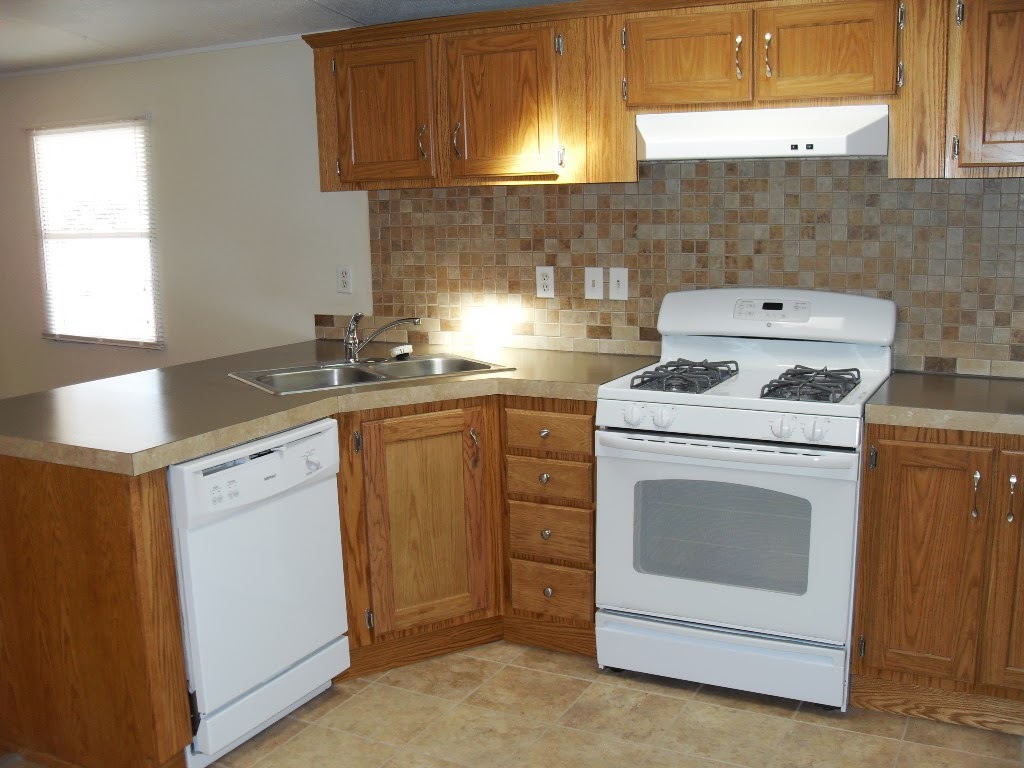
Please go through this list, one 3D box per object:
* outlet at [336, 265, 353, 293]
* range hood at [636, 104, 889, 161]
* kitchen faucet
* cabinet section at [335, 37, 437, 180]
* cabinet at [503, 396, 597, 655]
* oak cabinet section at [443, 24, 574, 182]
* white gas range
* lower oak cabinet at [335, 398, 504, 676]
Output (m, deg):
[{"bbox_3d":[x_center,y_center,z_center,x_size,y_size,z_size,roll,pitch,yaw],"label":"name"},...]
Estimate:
[{"bbox_3d":[-0.676,-0.420,4.044,0.071,0.115,0.010,4,11,26],"label":"outlet"},{"bbox_3d":[0.759,-0.761,3.039,0.757,0.139,0.430,4,11,26],"label":"range hood"},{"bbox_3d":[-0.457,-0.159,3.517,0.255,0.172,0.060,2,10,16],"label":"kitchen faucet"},{"bbox_3d":[-0.388,-0.980,3.684,0.431,0.480,0.317,4,11,26],"label":"cabinet section"},{"bbox_3d":[0.239,0.411,3.423,0.330,0.833,0.575,4,11,26],"label":"cabinet"},{"bbox_3d":[0.034,-0.953,3.476,0.436,0.480,0.317,4,11,26],"label":"oak cabinet section"},{"bbox_3d":[0.723,0.298,3.106,0.765,1.149,0.640,4,11,26],"label":"white gas range"},{"bbox_3d":[-0.436,0.433,3.355,0.580,0.833,0.600,-7,11,-30],"label":"lower oak cabinet"}]

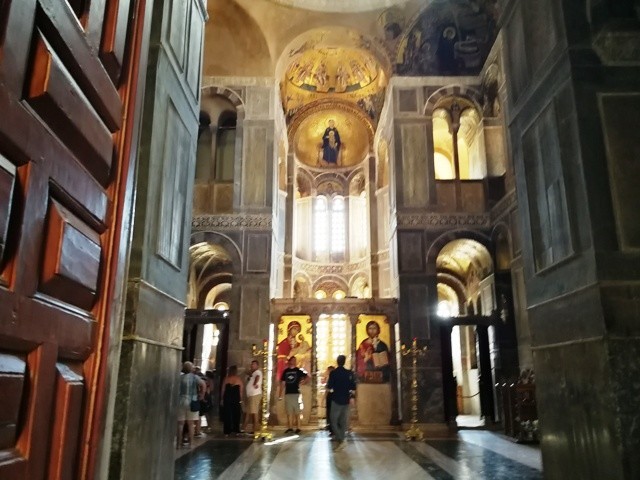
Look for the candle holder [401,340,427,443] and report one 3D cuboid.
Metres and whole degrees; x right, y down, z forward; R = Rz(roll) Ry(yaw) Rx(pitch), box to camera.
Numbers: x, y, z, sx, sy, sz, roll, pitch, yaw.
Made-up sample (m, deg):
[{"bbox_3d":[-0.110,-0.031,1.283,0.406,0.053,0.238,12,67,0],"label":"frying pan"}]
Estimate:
[{"bbox_3d":[2.149,3.367,11.325,0.600,2.201,0.500,0,-14,1],"label":"candle holder"}]

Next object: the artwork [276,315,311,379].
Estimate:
[{"bbox_3d":[-0.637,2.800,12.851,0.906,1.693,0.080,0,-14,1],"label":"artwork"}]

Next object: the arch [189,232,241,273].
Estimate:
[{"bbox_3d":[-2.873,0.391,13.690,1.606,1.214,0.500,0,-14,1],"label":"arch"}]

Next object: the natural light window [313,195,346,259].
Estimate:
[{"bbox_3d":[0.378,-0.516,19.940,1.349,2.657,0.250,0,-14,1],"label":"natural light window"}]

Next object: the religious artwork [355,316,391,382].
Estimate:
[{"bbox_3d":[1.371,2.799,12.832,0.870,1.698,0.080,0,-14,1],"label":"religious artwork"}]

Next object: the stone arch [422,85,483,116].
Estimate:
[{"bbox_3d":[3.907,-3.973,14.712,1.749,1.059,0.500,0,-14,1],"label":"stone arch"}]

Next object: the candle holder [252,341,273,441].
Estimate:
[{"bbox_3d":[-1.238,3.366,11.246,0.570,2.140,0.500,0,-14,1],"label":"candle holder"}]

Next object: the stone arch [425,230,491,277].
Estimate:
[{"bbox_3d":[3.741,0.388,13.626,1.764,1.318,0.500,0,-14,1],"label":"stone arch"}]

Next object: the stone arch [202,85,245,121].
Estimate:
[{"bbox_3d":[-2.945,-3.947,14.772,1.531,1.160,0.500,0,-14,1],"label":"stone arch"}]

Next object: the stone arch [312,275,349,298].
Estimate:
[{"bbox_3d":[0.416,1.831,19.405,1.406,0.931,0.350,0,-14,1],"label":"stone arch"}]

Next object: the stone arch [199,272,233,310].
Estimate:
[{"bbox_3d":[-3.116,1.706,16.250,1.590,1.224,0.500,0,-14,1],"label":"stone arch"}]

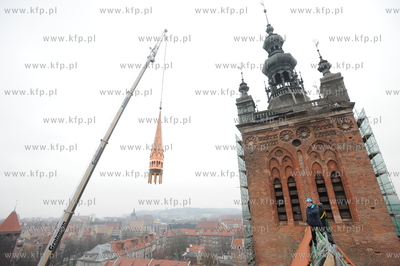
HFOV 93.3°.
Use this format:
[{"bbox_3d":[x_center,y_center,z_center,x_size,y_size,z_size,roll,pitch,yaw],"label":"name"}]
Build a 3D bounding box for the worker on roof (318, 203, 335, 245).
[{"bbox_3d":[5.740,4.130,8.560,0.570,1.680,0.570,-20,-30,38],"label":"worker on roof"}]

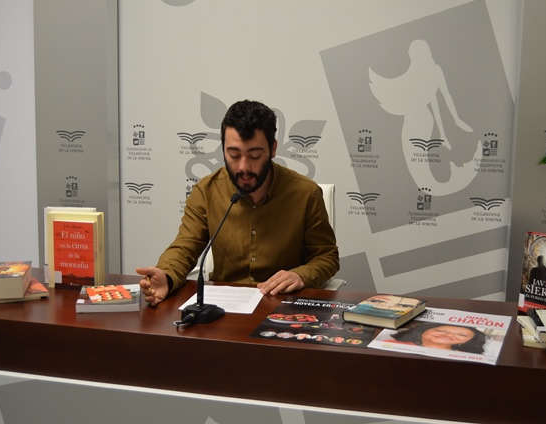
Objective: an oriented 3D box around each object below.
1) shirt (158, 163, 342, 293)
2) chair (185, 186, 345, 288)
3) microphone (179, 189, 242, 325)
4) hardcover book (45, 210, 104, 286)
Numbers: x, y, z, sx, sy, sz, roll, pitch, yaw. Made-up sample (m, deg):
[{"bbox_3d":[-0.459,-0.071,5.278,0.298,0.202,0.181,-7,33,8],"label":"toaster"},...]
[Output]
[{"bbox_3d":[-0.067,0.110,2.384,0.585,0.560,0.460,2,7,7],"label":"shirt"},{"bbox_3d":[-0.059,0.435,2.524,0.600,1.040,0.620,3,8,14],"label":"chair"},{"bbox_3d":[-0.159,0.119,1.940,0.090,0.325,0.280,4,8,20],"label":"microphone"},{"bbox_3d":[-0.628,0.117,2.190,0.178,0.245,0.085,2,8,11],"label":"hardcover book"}]

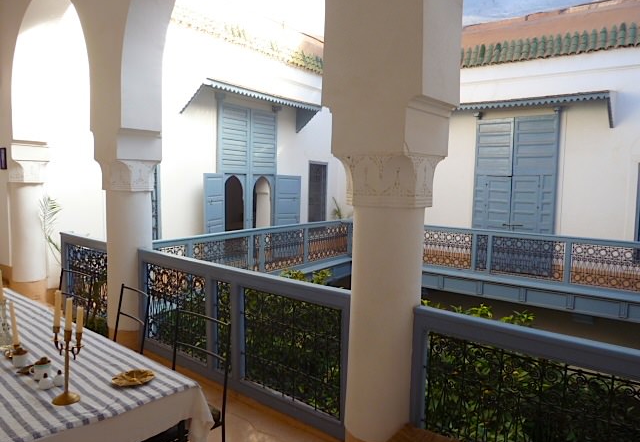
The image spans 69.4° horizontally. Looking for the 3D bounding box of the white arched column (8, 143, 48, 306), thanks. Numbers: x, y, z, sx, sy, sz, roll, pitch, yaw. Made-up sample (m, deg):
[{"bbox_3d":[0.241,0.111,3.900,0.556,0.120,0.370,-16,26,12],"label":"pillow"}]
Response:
[{"bbox_3d":[-3.908,-0.013,6.189,0.435,2.020,0.435,5,6,39],"label":"white arched column"}]

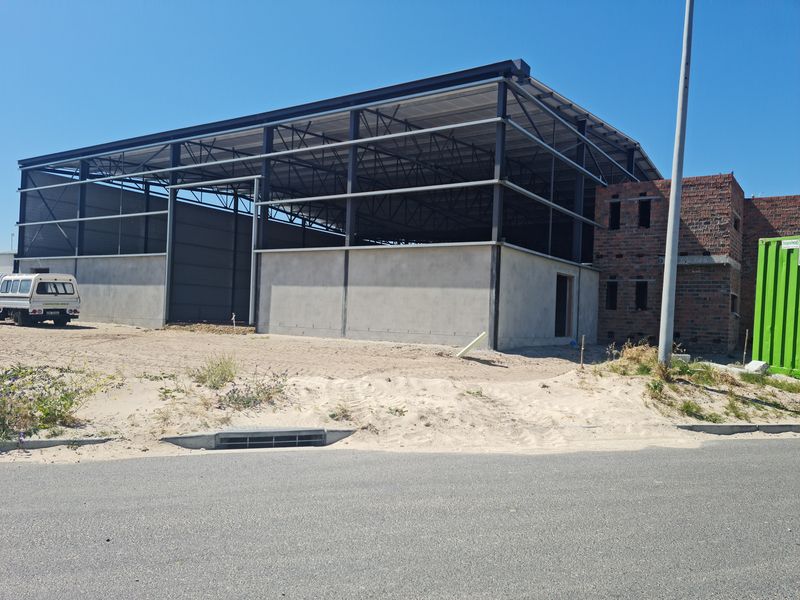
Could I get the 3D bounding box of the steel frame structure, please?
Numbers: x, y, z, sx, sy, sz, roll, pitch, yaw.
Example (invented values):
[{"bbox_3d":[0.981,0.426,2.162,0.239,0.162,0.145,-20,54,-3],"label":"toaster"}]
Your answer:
[{"bbox_3d":[-0.500,-2.720,33.700,26.000,8.500,26.400,1,-1,34],"label":"steel frame structure"}]

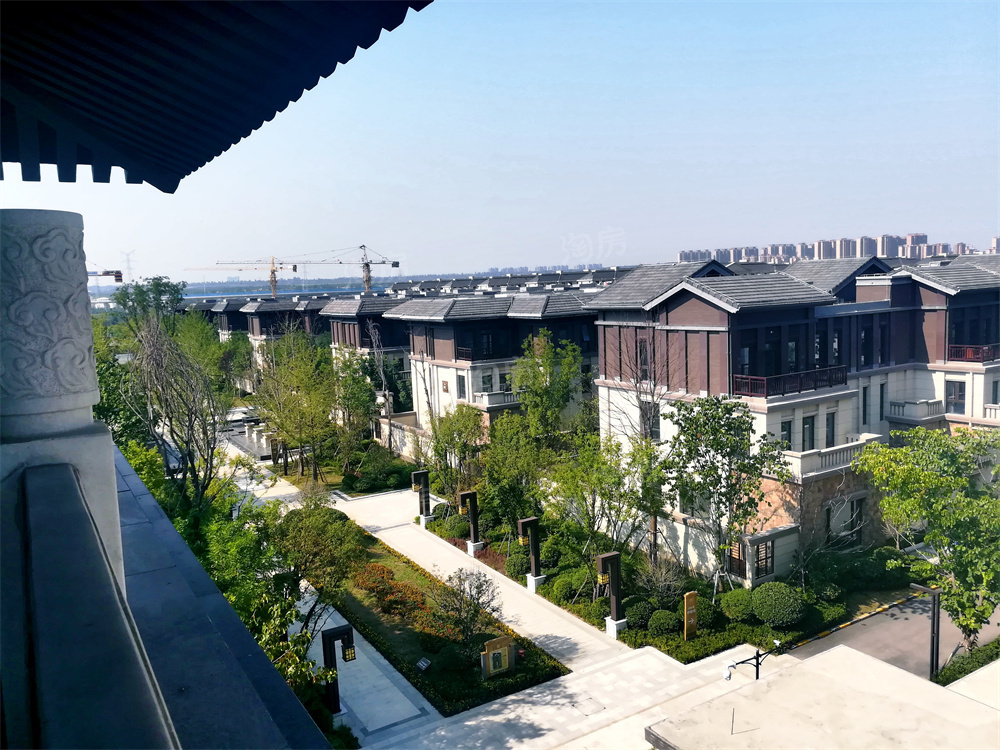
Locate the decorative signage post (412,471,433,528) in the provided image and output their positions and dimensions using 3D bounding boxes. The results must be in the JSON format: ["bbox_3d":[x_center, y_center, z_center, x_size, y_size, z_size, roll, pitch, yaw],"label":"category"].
[{"bbox_3d":[-4.256,6.759,40.823,1.100,3.160,0.640,-7,8,-31],"label":"decorative signage post"}]

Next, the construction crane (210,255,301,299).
[{"bbox_3d":[-121.526,-40.942,360.198,2.200,31.500,58.000,4,9,43],"label":"construction crane"}]

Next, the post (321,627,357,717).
[{"bbox_3d":[-4.770,9.033,22.242,1.040,3.160,0.620,-7,8,-31],"label":"post"}]

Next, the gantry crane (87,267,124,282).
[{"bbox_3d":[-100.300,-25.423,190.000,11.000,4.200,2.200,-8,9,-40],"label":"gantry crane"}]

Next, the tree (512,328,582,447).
[{"bbox_3d":[3.134,2.173,48.329,4.400,9.800,4.400,-3,7,0],"label":"tree"}]

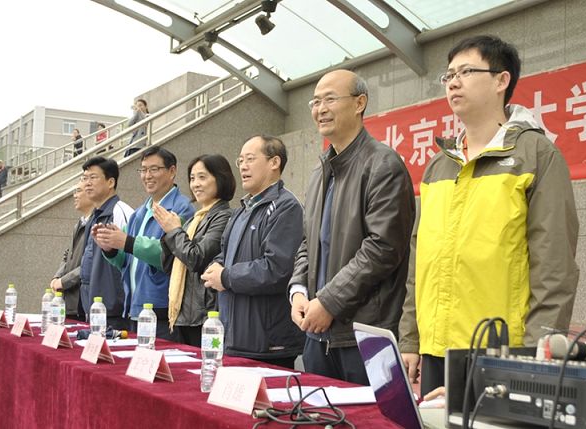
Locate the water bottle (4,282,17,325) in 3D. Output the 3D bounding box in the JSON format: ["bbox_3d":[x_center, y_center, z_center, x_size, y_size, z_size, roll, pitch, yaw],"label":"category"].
[{"bbox_3d":[-1.573,0.502,4.758,0.064,0.225,0.064,3,-4,-32],"label":"water bottle"}]

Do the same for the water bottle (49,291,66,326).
[{"bbox_3d":[-1.062,0.462,3.870,0.064,0.225,0.064,3,-4,-32],"label":"water bottle"}]

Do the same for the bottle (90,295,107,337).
[{"bbox_3d":[-0.733,0.423,3.200,0.064,0.222,0.064,3,-4,-31],"label":"bottle"}]

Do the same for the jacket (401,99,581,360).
[{"bbox_3d":[0.565,0.046,2.440,0.340,0.740,0.600,4,-5,-38],"label":"jacket"}]

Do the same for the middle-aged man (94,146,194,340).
[{"bbox_3d":[-0.745,0.500,4.220,0.460,1.680,0.520,4,-4,-32],"label":"middle-aged man"}]

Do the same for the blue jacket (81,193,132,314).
[{"bbox_3d":[-1.105,0.243,5.060,0.340,0.710,0.520,3,-4,-31],"label":"blue jacket"}]

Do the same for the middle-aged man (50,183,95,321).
[{"bbox_3d":[-1.335,0.596,5.374,0.380,1.650,0.500,3,-4,-33],"label":"middle-aged man"}]

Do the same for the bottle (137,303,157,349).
[{"bbox_3d":[-0.474,0.403,2.785,0.064,0.222,0.064,3,-4,-31],"label":"bottle"}]

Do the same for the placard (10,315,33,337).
[{"bbox_3d":[-1.304,0.541,4.146,0.080,0.090,0.200,3,-4,-32],"label":"placard"}]

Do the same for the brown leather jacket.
[{"bbox_3d":[0.197,0.078,2.870,0.380,0.745,0.530,3,-4,-30],"label":"brown leather jacket"}]

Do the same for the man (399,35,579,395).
[{"bbox_3d":[0.595,0.350,2.585,0.330,1.780,0.540,3,-4,-40],"label":"man"}]

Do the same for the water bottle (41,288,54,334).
[{"bbox_3d":[-1.198,0.478,4.199,0.064,0.225,0.064,3,-4,-32],"label":"water bottle"}]

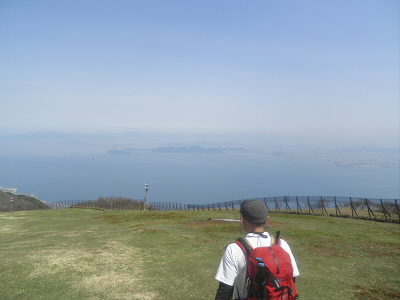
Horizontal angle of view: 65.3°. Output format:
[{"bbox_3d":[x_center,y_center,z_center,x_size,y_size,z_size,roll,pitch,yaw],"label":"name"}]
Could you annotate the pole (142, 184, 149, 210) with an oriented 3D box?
[{"bbox_3d":[-15.058,13.426,88.000,1.200,7.600,0.900,-1,4,-10],"label":"pole"}]

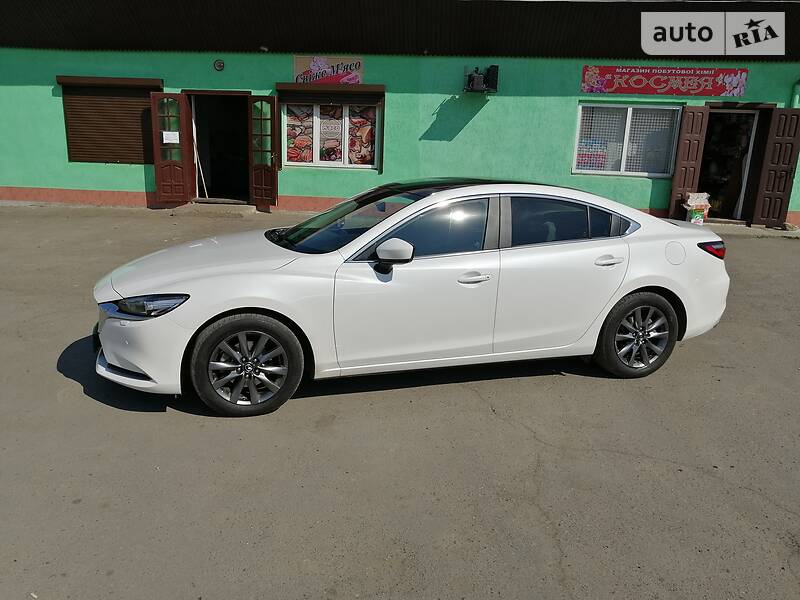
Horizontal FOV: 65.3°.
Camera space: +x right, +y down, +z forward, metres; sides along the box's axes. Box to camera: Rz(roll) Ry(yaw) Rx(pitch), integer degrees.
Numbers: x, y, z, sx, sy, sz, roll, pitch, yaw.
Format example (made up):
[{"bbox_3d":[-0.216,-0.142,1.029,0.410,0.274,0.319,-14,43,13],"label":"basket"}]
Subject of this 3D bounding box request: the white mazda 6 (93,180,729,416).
[{"bbox_3d":[0.231,-0.237,4.946,4.870,1.450,1.860,-3,13,-17],"label":"white mazda 6"}]

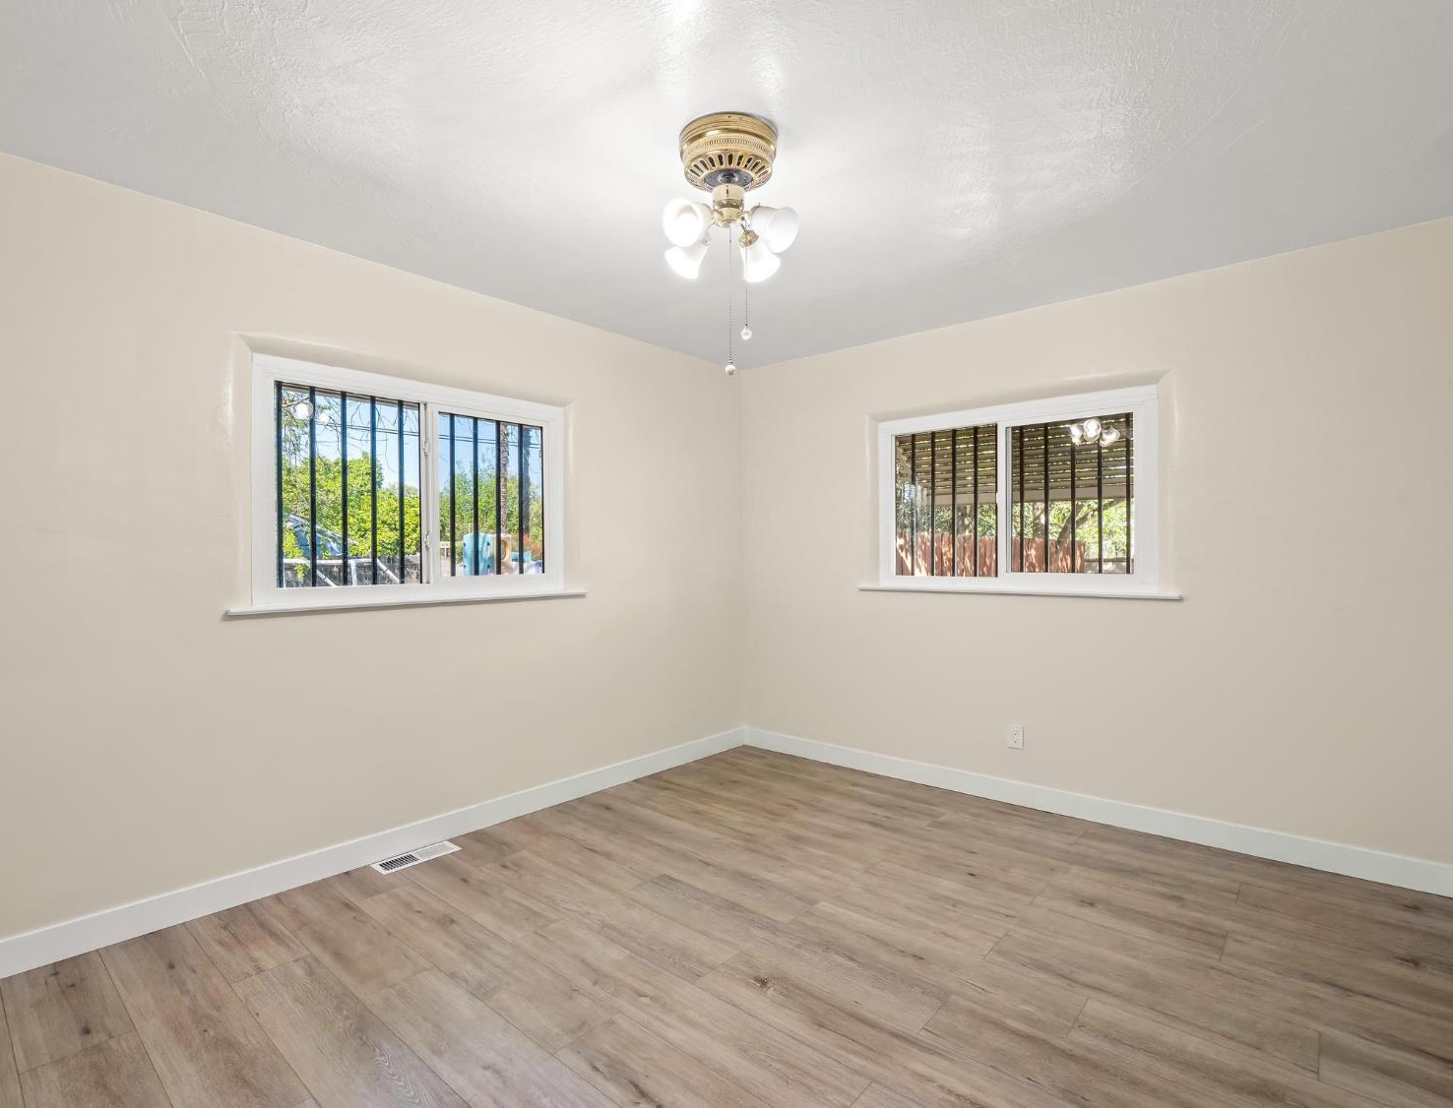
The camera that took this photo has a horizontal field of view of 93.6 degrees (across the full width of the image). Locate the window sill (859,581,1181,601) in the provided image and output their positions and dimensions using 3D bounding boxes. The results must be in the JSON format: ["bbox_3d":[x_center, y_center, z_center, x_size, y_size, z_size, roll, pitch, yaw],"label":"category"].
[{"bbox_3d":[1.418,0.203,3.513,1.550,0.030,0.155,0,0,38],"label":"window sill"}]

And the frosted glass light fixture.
[{"bbox_3d":[0.006,-0.869,2.016,0.400,0.685,0.400,0,0,-8],"label":"frosted glass light fixture"}]

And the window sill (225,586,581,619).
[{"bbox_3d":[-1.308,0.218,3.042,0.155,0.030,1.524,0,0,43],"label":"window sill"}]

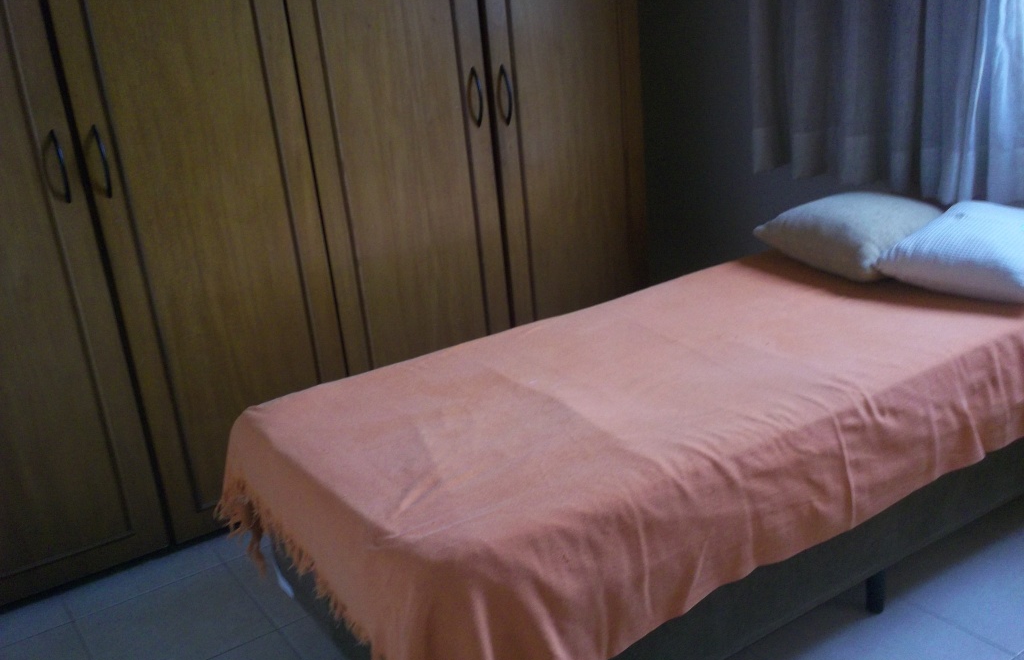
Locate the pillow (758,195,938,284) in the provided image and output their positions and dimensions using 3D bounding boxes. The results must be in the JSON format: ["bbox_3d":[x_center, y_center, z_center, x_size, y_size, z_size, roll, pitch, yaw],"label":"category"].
[{"bbox_3d":[0.843,-0.223,2.670,0.375,0.170,0.400,-15,22,-23],"label":"pillow"}]

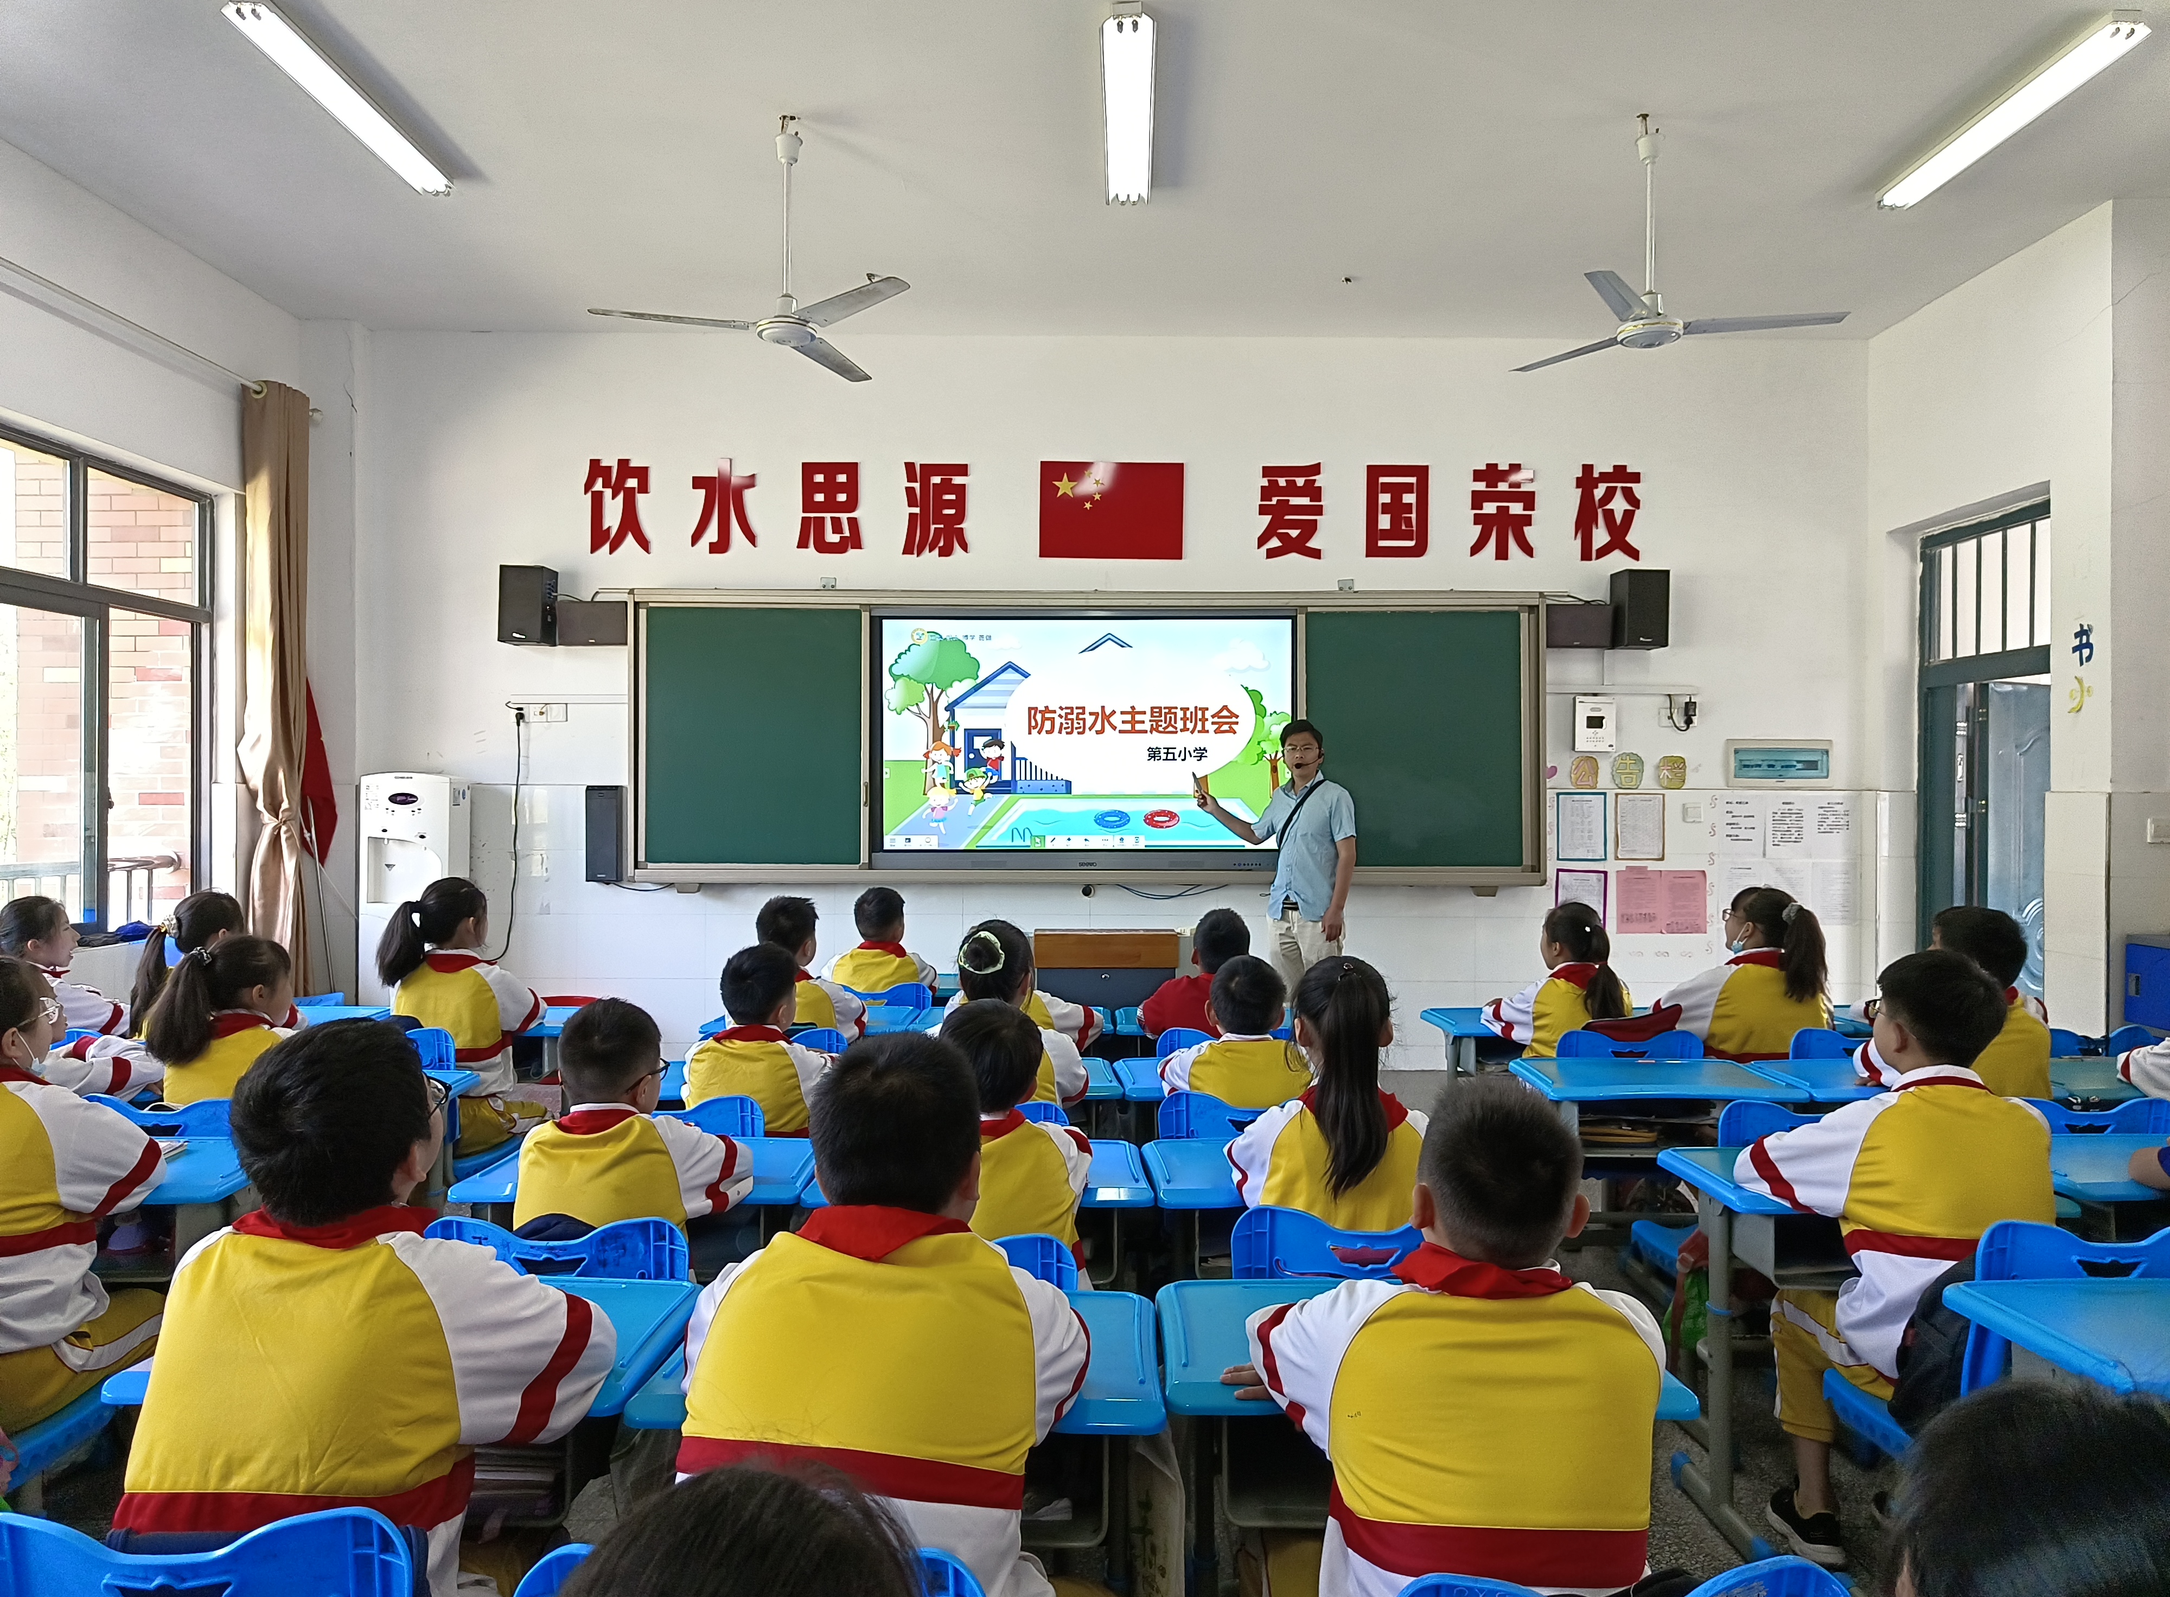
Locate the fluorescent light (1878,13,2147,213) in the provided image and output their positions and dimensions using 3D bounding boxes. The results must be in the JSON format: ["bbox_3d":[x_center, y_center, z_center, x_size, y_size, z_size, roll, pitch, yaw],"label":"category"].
[{"bbox_3d":[2.870,-2.110,4.530,0.120,0.080,1.240,0,0,0],"label":"fluorescent light"}]

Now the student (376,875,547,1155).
[{"bbox_3d":[-1.680,0.789,4.000,0.430,1.130,0.570,0,0,13],"label":"student"}]

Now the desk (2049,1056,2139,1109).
[{"bbox_3d":[2.580,1.025,3.560,0.610,0.690,0.400,0,0,0],"label":"desk"}]

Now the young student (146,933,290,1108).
[{"bbox_3d":[-1.830,0.810,3.100,0.400,1.020,0.580,0,0,20],"label":"young student"}]

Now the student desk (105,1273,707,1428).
[{"bbox_3d":[-0.847,0.994,1.872,0.620,0.620,0.410,0,0,-3],"label":"student desk"}]

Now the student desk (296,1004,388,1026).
[{"bbox_3d":[-2.470,1.006,4.360,0.610,0.690,0.400,0,0,0],"label":"student desk"}]

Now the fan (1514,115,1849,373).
[{"bbox_3d":[1.900,-1.800,4.580,1.030,0.735,1.080,0,0,0],"label":"fan"}]

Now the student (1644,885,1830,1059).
[{"bbox_3d":[1.830,0.796,4.020,0.450,1.140,0.570,0,0,-12],"label":"student"}]

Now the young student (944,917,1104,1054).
[{"bbox_3d":[-0.191,0.800,4.221,0.440,0.980,0.560,0,0,6],"label":"young student"}]

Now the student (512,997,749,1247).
[{"bbox_3d":[-0.715,0.823,2.380,0.380,0.995,0.570,0,0,9],"label":"student"}]

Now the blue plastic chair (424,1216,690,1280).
[{"bbox_3d":[-0.765,0.966,2.250,0.400,0.708,0.430,0,0,1],"label":"blue plastic chair"}]

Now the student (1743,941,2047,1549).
[{"bbox_3d":[1.290,0.778,2.370,0.410,1.084,0.620,0,0,-13],"label":"student"}]

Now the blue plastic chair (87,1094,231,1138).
[{"bbox_3d":[-1.980,0.990,3.270,0.420,0.730,0.450,0,0,3],"label":"blue plastic chair"}]

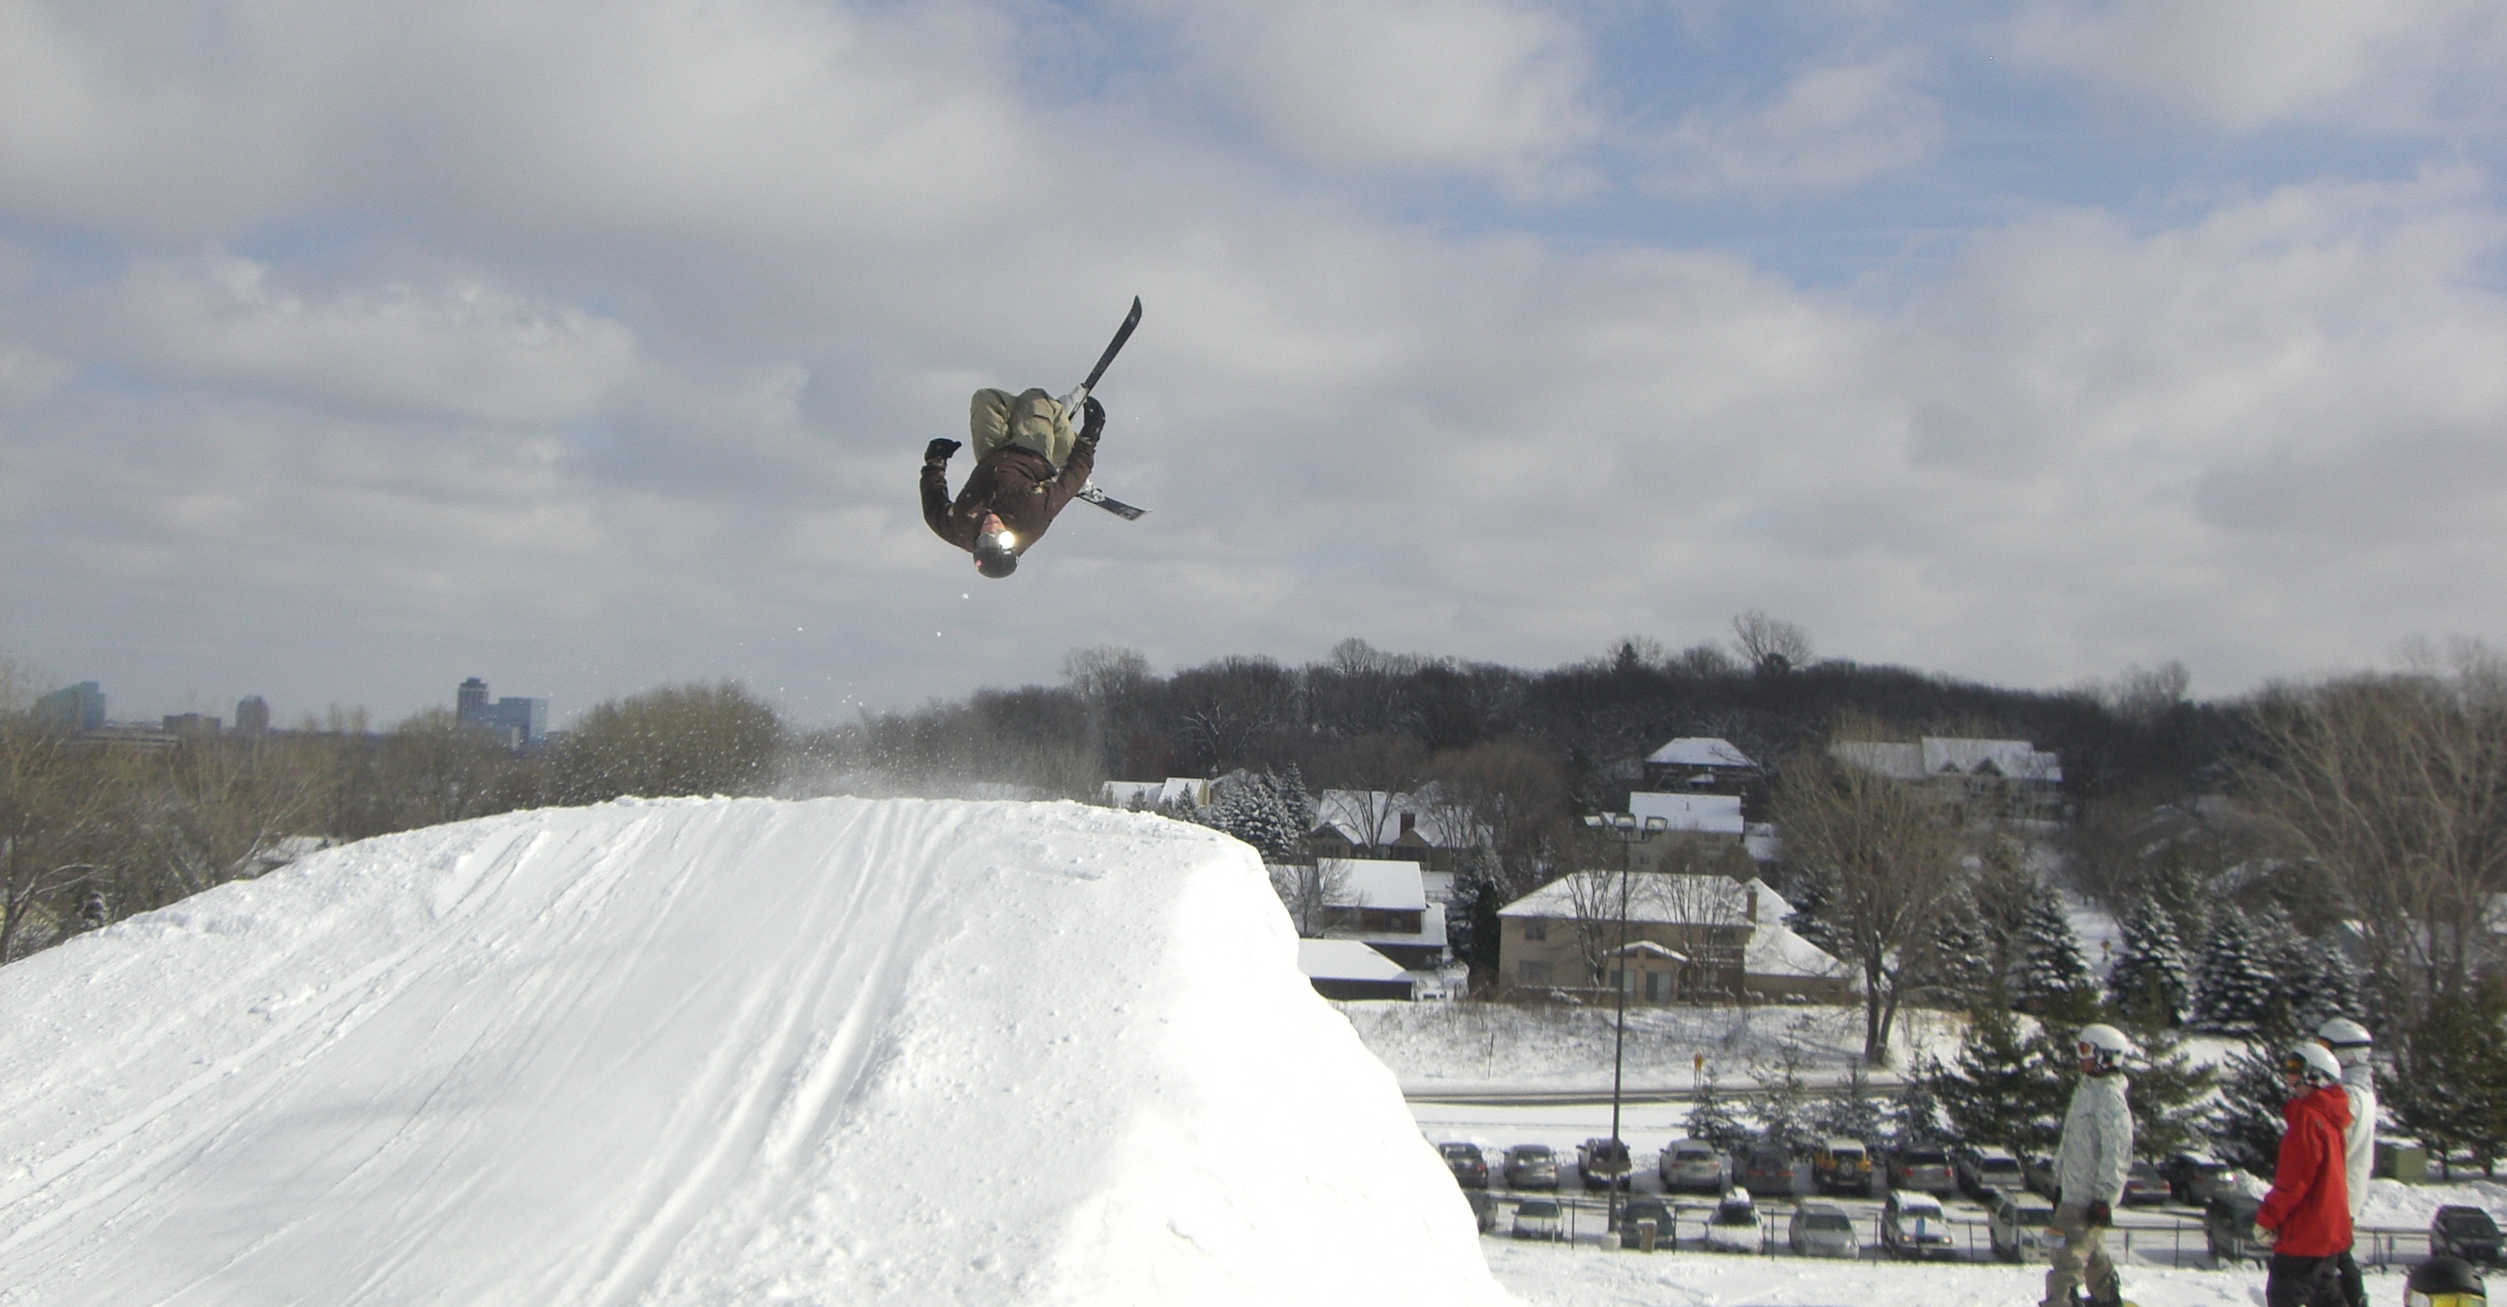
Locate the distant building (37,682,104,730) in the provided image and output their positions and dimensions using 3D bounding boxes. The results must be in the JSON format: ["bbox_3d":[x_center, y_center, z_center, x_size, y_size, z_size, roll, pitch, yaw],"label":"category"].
[{"bbox_3d":[-1117.338,55.756,2600.000,43.000,57.000,48.000,1,-2,4],"label":"distant building"}]

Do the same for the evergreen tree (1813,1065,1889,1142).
[{"bbox_3d":[24.788,18.956,114.500,3.100,3.900,3.100,1,-2,0],"label":"evergreen tree"}]

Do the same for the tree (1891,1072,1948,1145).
[{"bbox_3d":[26.899,18.407,111.000,2.530,3.550,2.530,2,-2,0],"label":"tree"}]

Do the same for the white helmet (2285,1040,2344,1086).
[{"bbox_3d":[5.555,2.137,14.400,0.290,0.250,0.230,-4,-2,8],"label":"white helmet"}]

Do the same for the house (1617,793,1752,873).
[{"bbox_3d":[42.563,17.967,270.000,12.500,8.800,10.000,2,-2,9],"label":"house"}]

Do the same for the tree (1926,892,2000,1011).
[{"bbox_3d":[47.596,20.210,185.000,5.270,8.430,5.270,2,-2,0],"label":"tree"}]

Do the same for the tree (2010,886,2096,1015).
[{"bbox_3d":[45.935,17.148,158.000,4.700,8.000,4.700,2,-2,17],"label":"tree"}]

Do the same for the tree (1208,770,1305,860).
[{"bbox_3d":[0.230,12.777,215.000,6.800,7.800,6.500,2,-2,6],"label":"tree"}]

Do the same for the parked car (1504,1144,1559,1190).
[{"bbox_3d":[9.975,18.584,100.850,1.840,1.470,4.650,2,-2,-3],"label":"parked car"}]

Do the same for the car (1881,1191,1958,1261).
[{"bbox_3d":[20.914,17.869,86.812,1.820,1.680,4.500,1,-2,5],"label":"car"}]

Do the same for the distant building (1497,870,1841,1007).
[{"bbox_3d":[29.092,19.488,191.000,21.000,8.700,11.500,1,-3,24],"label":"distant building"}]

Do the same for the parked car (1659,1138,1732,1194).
[{"bbox_3d":[15.922,18.193,98.902,1.850,1.650,4.700,1,-2,5],"label":"parked car"}]

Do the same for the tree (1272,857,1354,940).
[{"bbox_3d":[4.039,18.117,198.000,6.200,7.200,6.000,1,-2,0],"label":"tree"}]

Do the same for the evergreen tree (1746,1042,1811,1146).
[{"bbox_3d":[21.171,17.893,111.000,2.920,4.420,2.920,2,-2,0],"label":"evergreen tree"}]

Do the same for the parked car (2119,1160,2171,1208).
[{"bbox_3d":[33.897,20.215,106.300,1.780,1.450,4.700,1,-2,4],"label":"parked car"}]

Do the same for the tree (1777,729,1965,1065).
[{"bbox_3d":[31.797,12.291,140.703,9.600,17.300,9.200,1,-2,0],"label":"tree"}]

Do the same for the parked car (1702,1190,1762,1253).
[{"bbox_3d":[16.329,19.310,94.000,1.750,1.480,4.500,1,-2,4],"label":"parked car"}]

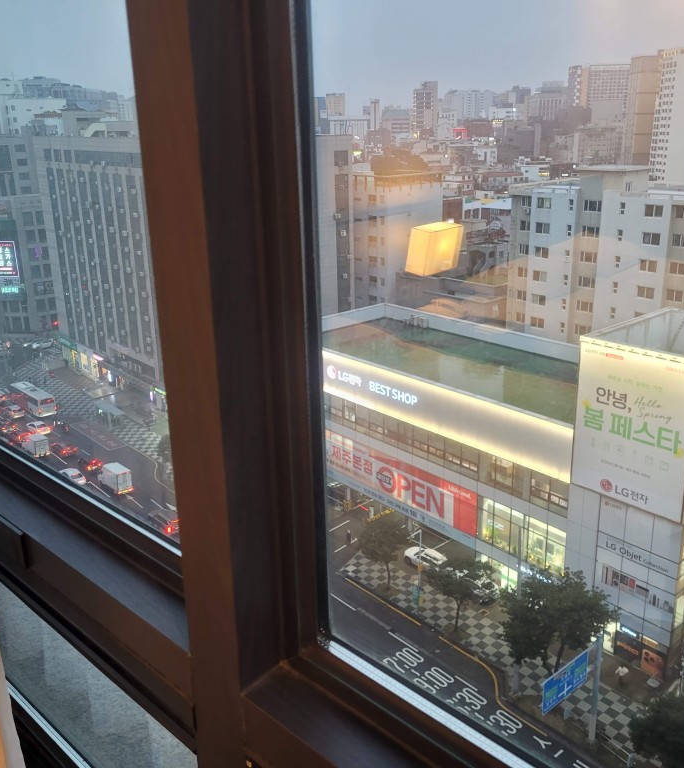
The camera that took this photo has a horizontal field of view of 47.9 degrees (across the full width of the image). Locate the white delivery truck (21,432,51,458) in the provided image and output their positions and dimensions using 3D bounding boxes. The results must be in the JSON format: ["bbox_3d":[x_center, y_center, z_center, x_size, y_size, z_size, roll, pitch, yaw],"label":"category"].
[{"bbox_3d":[-40.271,7.958,101.300,1.740,2.550,5.100,-18,24,-37],"label":"white delivery truck"}]

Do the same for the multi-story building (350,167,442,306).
[{"bbox_3d":[8.869,-17.681,127.571,12.200,33.120,10.000,-16,23,-37],"label":"multi-story building"}]

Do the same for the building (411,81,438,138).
[{"bbox_3d":[56.119,-178.062,512.788,14.500,41.000,13.000,3,19,15],"label":"building"}]

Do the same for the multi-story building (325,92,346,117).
[{"bbox_3d":[-6.056,-254.907,754.550,18.500,55.000,15.000,-2,19,0],"label":"multi-story building"}]

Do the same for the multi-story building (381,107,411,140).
[{"bbox_3d":[45.468,-209.441,643.736,23.000,42.000,18.000,-1,19,4],"label":"multi-story building"}]

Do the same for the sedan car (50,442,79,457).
[{"bbox_3d":[-36.587,8.296,101.480,1.800,1.500,4.500,-18,24,-37],"label":"sedan car"}]

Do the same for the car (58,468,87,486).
[{"bbox_3d":[-32.507,11.232,92.623,1.830,1.460,4.750,-18,24,-37],"label":"car"}]

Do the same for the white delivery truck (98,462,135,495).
[{"bbox_3d":[-26.552,11.043,90.483,1.760,2.750,5.200,-18,24,-37],"label":"white delivery truck"}]

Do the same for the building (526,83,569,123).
[{"bbox_3d":[185.323,-255.076,699.590,32.000,36.000,20.000,-9,20,-19],"label":"building"}]

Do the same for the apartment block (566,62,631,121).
[{"bbox_3d":[229.581,-256.463,683.259,46.000,48.000,24.000,-9,20,-19],"label":"apartment block"}]

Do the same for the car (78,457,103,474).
[{"bbox_3d":[-31.759,9.837,96.475,1.750,1.500,4.200,-18,24,-37],"label":"car"}]

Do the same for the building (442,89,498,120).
[{"bbox_3d":[131.199,-287.087,803.511,49.000,36.500,15.000,-1,18,3],"label":"building"}]

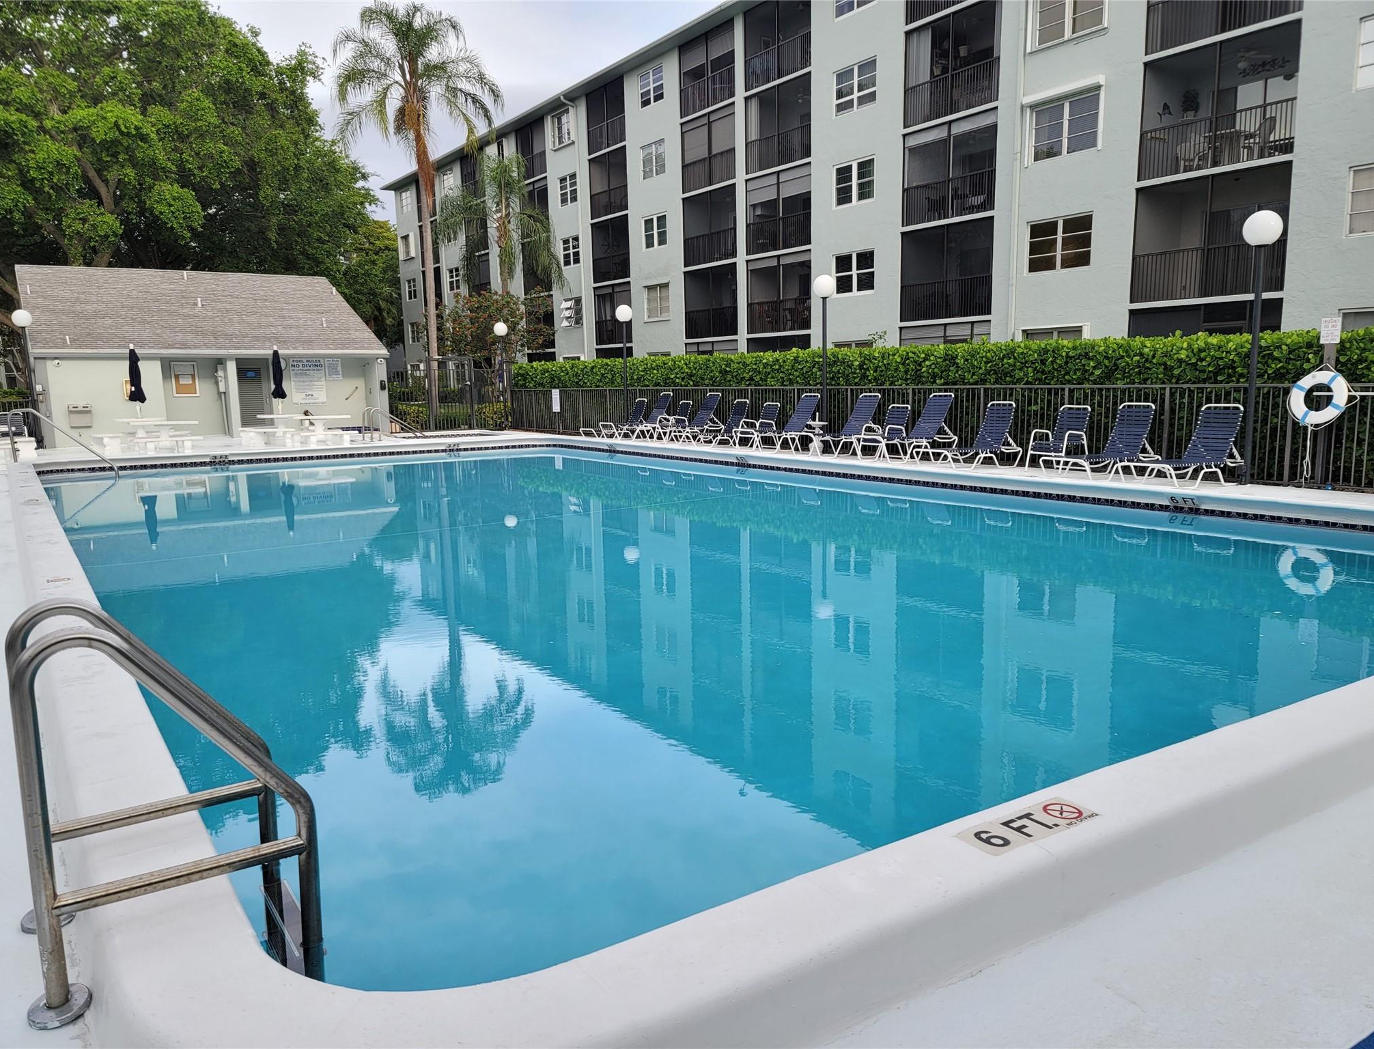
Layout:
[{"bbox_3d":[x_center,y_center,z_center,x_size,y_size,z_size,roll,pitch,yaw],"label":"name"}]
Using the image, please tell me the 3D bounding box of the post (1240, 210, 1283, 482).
[{"bbox_3d":[6.966,-2.138,12.347,0.430,3.317,0.430,-6,10,-33],"label":"post"}]

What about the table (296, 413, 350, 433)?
[{"bbox_3d":[-7.864,-1.952,21.742,1.080,0.740,0.920,-6,10,-33],"label":"table"}]

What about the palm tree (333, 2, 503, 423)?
[{"bbox_3d":[-10.292,-11.898,39.267,6.500,15.300,6.500,-6,10,-33],"label":"palm tree"}]

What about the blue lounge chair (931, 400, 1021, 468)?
[{"bbox_3d":[4.335,-1.378,15.545,1.620,0.980,0.700,-6,9,-30],"label":"blue lounge chair"}]

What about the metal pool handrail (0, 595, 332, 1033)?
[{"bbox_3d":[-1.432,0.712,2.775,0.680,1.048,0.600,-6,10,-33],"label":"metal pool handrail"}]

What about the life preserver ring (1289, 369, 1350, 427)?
[{"bbox_3d":[7.321,-1.465,11.701,0.100,0.620,0.620,-6,10,-33],"label":"life preserver ring"}]

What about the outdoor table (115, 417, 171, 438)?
[{"bbox_3d":[-11.342,-1.814,21.052,1.030,0.736,1.030,-6,10,-33],"label":"outdoor table"}]

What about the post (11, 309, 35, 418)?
[{"bbox_3d":[-15.460,-3.411,23.829,0.410,3.200,0.410,-6,10,-33],"label":"post"}]

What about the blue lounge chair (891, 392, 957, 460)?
[{"bbox_3d":[3.642,-1.608,16.791,1.660,1.100,0.700,-5,9,-29],"label":"blue lounge chair"}]

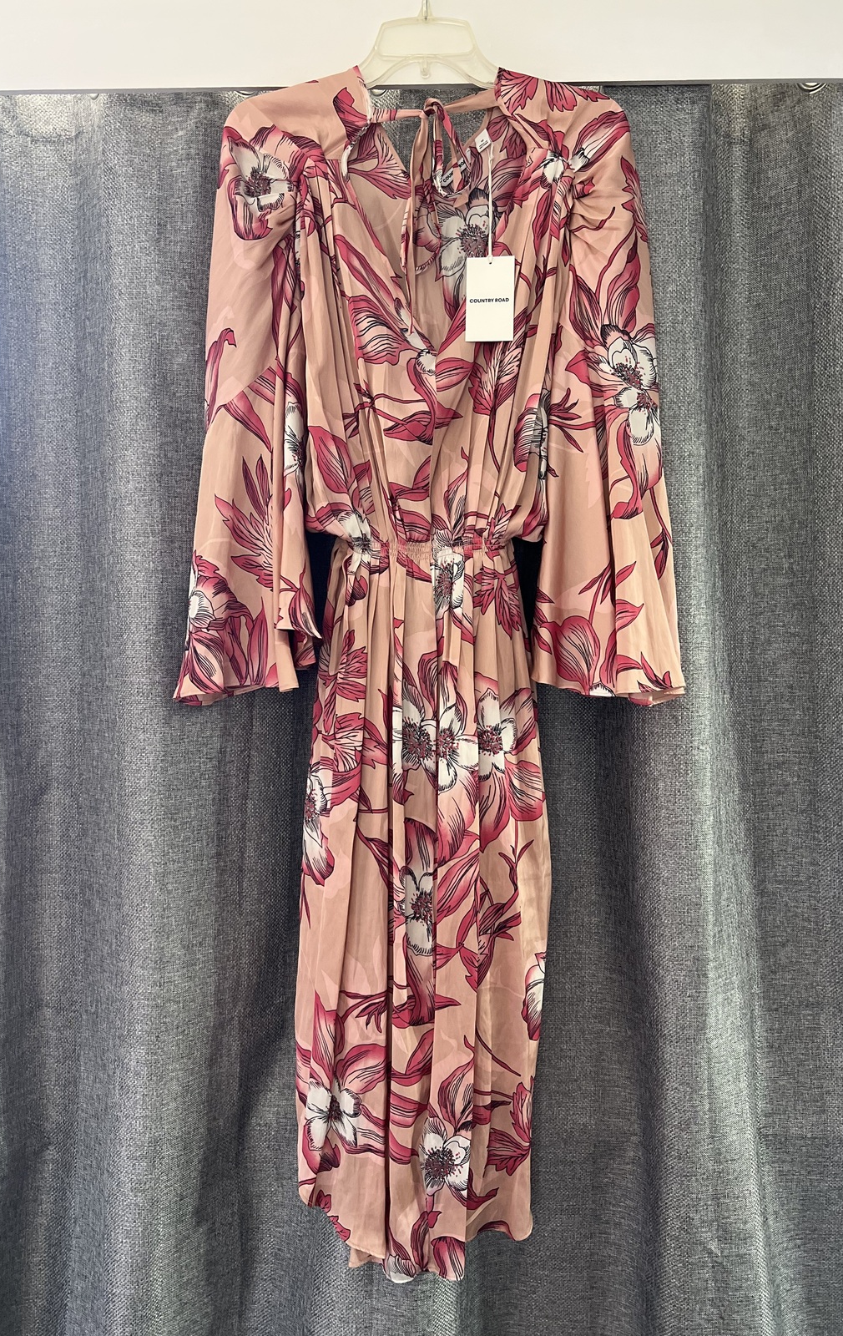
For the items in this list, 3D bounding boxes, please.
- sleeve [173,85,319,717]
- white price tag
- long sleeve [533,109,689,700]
[{"bbox_3d":[-0.189,-0.287,1.085,0.158,0.645,0.120,0,1,0],"label":"sleeve"},{"bbox_3d":[0.072,-0.386,1.050,0.050,0.088,0.003,1,1,6],"label":"white price tag"},{"bbox_3d":[0.201,-0.284,1.085,0.166,0.640,0.120,0,1,0],"label":"long sleeve"}]

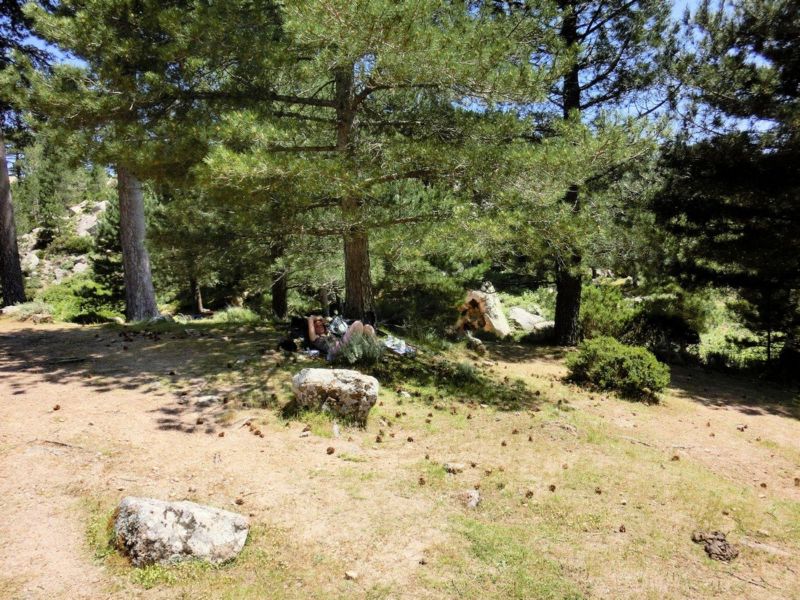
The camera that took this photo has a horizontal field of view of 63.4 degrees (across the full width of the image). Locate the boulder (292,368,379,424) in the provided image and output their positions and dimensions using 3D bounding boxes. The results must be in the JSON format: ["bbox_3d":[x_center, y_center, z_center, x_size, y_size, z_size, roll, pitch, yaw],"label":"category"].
[{"bbox_3d":[-0.573,0.858,5.750,0.740,0.380,0.550,-1,6,-6],"label":"boulder"}]

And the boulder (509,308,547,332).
[{"bbox_3d":[2.482,0.374,12.400,0.850,0.460,0.700,1,6,17],"label":"boulder"}]

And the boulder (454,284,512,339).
[{"bbox_3d":[1.364,0.182,10.700,0.880,0.860,0.750,1,6,19],"label":"boulder"}]

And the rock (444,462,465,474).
[{"bbox_3d":[0.360,1.113,4.274,0.125,0.055,0.100,-1,6,0],"label":"rock"}]

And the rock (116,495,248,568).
[{"bbox_3d":[-1.102,1.165,3.250,0.640,0.230,0.360,-1,6,2],"label":"rock"}]

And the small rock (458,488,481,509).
[{"bbox_3d":[0.403,1.152,3.755,0.120,0.075,0.110,-1,6,0],"label":"small rock"}]

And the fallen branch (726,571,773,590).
[{"bbox_3d":[1.564,1.244,2.900,0.030,0.020,0.200,-5,7,-39],"label":"fallen branch"}]

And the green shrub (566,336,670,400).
[{"bbox_3d":[2.279,0.704,6.750,1.020,0.550,0.850,1,6,18],"label":"green shrub"}]

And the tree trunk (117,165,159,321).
[{"bbox_3d":[-5.052,-1.113,12.570,0.570,3.050,0.570,-3,6,0],"label":"tree trunk"}]

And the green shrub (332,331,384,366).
[{"bbox_3d":[-0.519,0.595,8.100,0.620,0.430,0.520,-1,6,0],"label":"green shrub"}]

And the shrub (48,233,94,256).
[{"bbox_3d":[-13.707,-2.316,27.000,1.850,0.950,1.500,-3,6,-27],"label":"shrub"}]

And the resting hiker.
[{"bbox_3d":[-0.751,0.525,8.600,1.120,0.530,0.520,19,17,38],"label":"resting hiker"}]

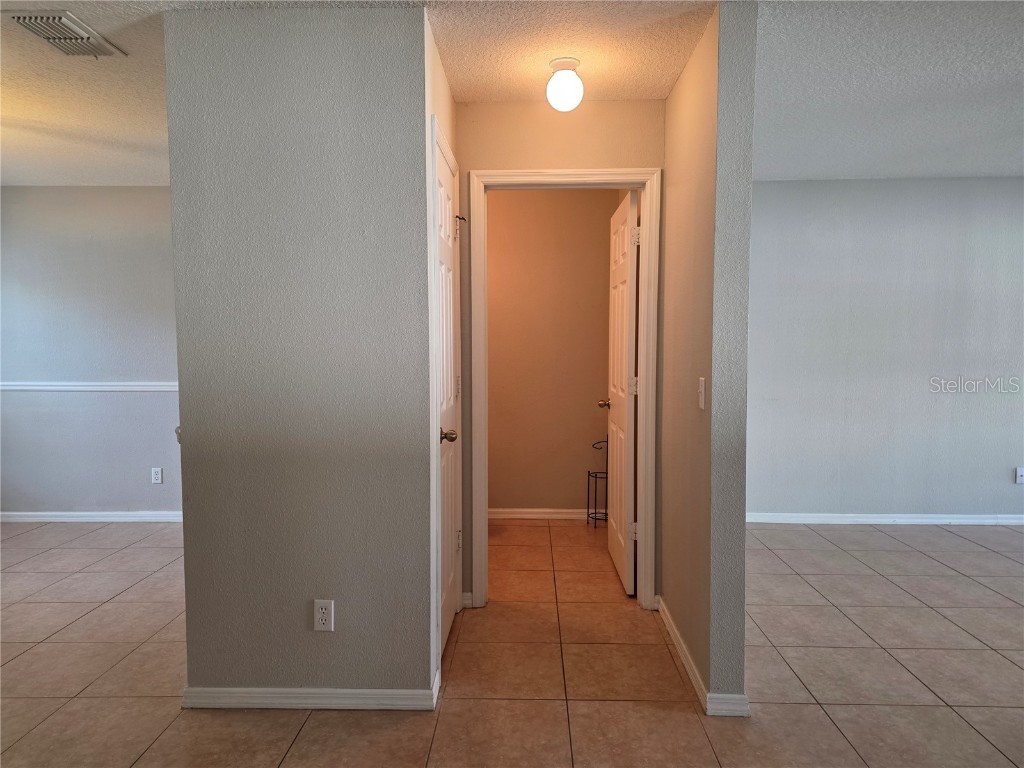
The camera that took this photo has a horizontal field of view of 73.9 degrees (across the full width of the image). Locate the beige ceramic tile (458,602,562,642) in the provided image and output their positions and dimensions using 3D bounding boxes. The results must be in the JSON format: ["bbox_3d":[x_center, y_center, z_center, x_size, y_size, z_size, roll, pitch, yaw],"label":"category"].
[{"bbox_3d":[-0.010,1.120,3.168,0.453,0.010,0.453,0,3,2],"label":"beige ceramic tile"}]

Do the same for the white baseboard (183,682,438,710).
[{"bbox_3d":[-0.729,1.133,2.462,0.910,0.081,0.014,0,3,2],"label":"white baseboard"}]

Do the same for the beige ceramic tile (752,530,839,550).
[{"bbox_3d":[1.856,1.032,4.485,0.453,0.010,0.453,0,3,2],"label":"beige ceramic tile"}]

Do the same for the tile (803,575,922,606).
[{"bbox_3d":[1.831,1.086,3.573,0.453,0.010,0.453,0,3,2],"label":"tile"}]

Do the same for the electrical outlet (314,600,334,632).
[{"bbox_3d":[-0.676,0.837,2.455,0.072,0.114,0.008,0,3,2],"label":"electrical outlet"}]

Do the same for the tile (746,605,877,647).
[{"bbox_3d":[1.372,1.127,3.166,0.457,0.010,0.457,0,3,2],"label":"tile"}]

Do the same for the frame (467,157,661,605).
[{"bbox_3d":[0.256,0.043,3.344,0.912,2.113,0.150,0,3,2],"label":"frame"}]

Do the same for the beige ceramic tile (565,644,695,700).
[{"bbox_3d":[0.433,1.144,2.695,0.452,0.010,0.452,0,3,2],"label":"beige ceramic tile"}]

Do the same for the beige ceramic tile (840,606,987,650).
[{"bbox_3d":[1.814,1.113,3.111,0.452,0.010,0.452,0,3,2],"label":"beige ceramic tile"}]

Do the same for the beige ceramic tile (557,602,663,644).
[{"bbox_3d":[0.447,1.118,3.155,0.453,0.010,0.453,0,3,2],"label":"beige ceramic tile"}]

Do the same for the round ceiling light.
[{"bbox_3d":[0.219,-1.213,2.789,0.153,0.188,0.153,0,3,2],"label":"round ceiling light"}]

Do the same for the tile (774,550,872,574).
[{"bbox_3d":[1.840,1.059,4.021,0.452,0.010,0.452,0,3,2],"label":"tile"}]

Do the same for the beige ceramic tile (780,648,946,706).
[{"bbox_3d":[1.345,1.141,2.669,0.452,0.010,0.452,0,3,2],"label":"beige ceramic tile"}]

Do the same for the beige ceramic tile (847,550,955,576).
[{"bbox_3d":[2.295,1.058,4.008,0.452,0.010,0.452,0,3,2],"label":"beige ceramic tile"}]

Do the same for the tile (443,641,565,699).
[{"bbox_3d":[-0.020,1.155,2.747,0.457,0.010,0.457,0,3,2],"label":"tile"}]

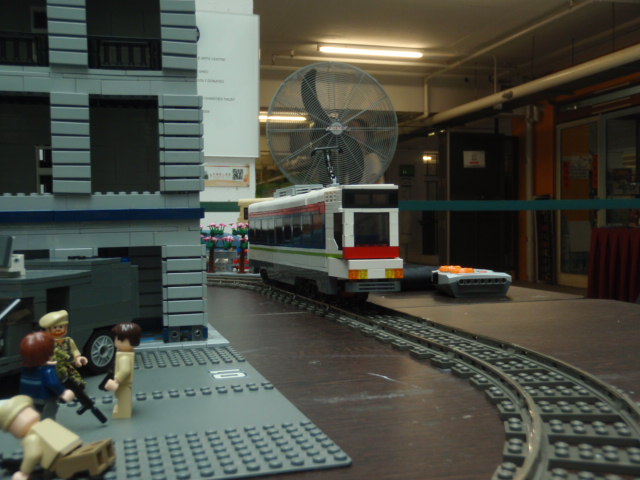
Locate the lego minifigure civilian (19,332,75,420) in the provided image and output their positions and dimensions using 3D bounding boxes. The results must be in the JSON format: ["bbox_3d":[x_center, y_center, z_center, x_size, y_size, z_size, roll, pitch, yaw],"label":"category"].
[{"bbox_3d":[-0.108,0.057,0.262,0.025,0.042,0.019,-1,1,30],"label":"lego minifigure civilian"}]

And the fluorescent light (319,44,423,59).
[{"bbox_3d":[0.569,-2.060,7.300,1.230,0.090,0.090,-2,1,-18],"label":"fluorescent light"}]

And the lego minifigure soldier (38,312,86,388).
[{"bbox_3d":[-0.126,0.055,0.322,0.026,0.042,0.018,-2,1,-22],"label":"lego minifigure soldier"}]

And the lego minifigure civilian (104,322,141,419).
[{"bbox_3d":[-0.085,0.056,0.284,0.017,0.042,0.024,-2,1,-13],"label":"lego minifigure civilian"}]

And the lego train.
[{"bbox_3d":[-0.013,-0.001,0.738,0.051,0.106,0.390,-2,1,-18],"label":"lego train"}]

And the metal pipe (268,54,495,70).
[{"bbox_3d":[0.779,-2.035,7.630,2.800,0.050,0.050,-2,1,-18],"label":"metal pipe"}]

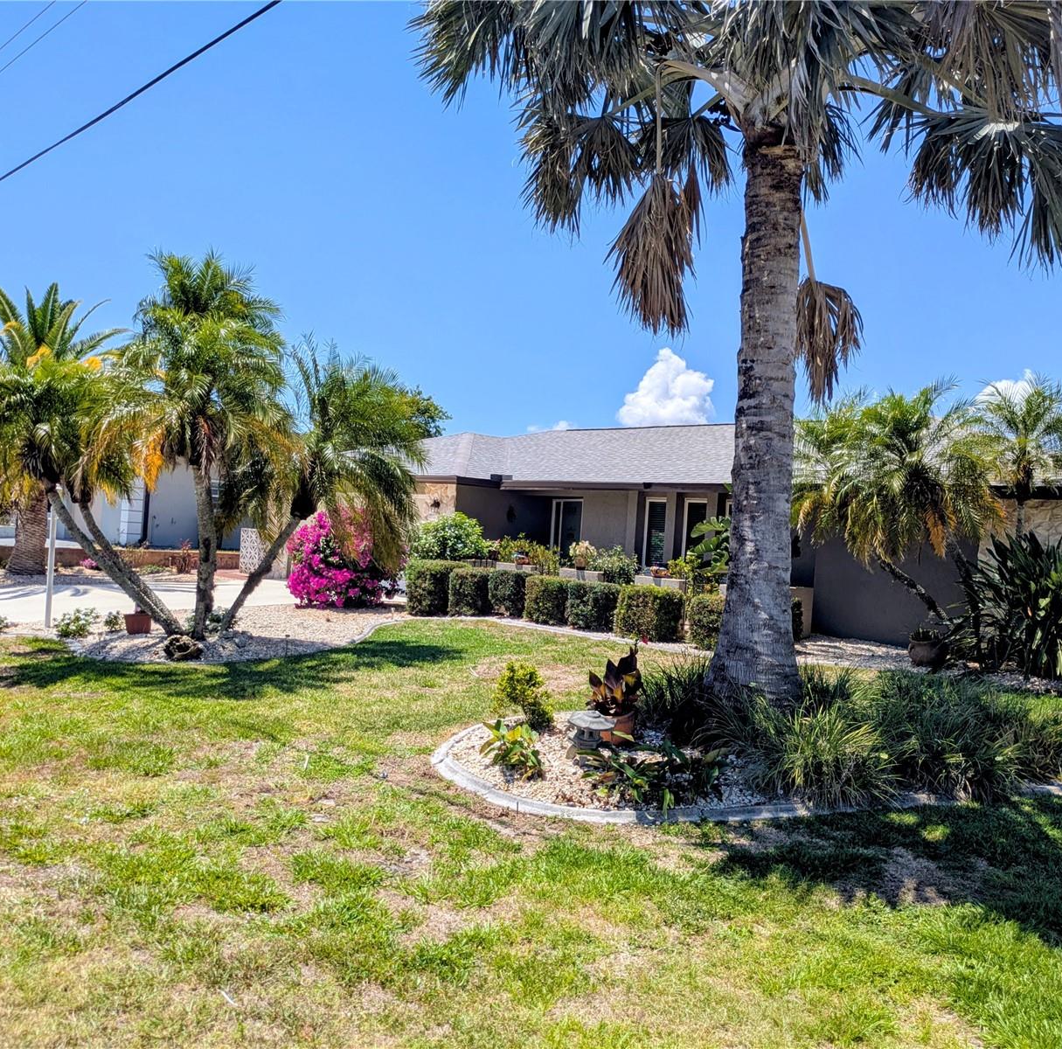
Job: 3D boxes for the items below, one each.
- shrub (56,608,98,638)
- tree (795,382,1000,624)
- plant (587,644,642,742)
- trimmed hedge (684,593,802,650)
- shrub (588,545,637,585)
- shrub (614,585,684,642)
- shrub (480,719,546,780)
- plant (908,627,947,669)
[{"bbox_3d":[-5.287,1.127,11.794,0.450,0.350,0.400,3,0,-10],"label":"shrub"},{"bbox_3d":[5.262,-0.079,14.502,2.800,3.900,2.600,3,0,0],"label":"tree"},{"bbox_3d":[0.641,1.279,7.750,0.410,0.730,0.410,4,0,5],"label":"plant"},{"bbox_3d":[3.082,1.321,14.503,1.450,0.770,0.800,4,0,12],"label":"trimmed hedge"},{"bbox_3d":[1.474,1.051,18.300,0.870,1.250,0.870,4,0,5],"label":"shrub"},{"bbox_3d":[1.807,1.345,15.400,0.760,0.790,0.680,3,0,42],"label":"shrub"},{"bbox_3d":[-0.114,1.388,6.294,0.390,0.330,0.360,3,0,0],"label":"shrub"},{"bbox_3d":[5.331,1.641,13.600,0.480,0.550,0.480,4,0,21],"label":"plant"}]

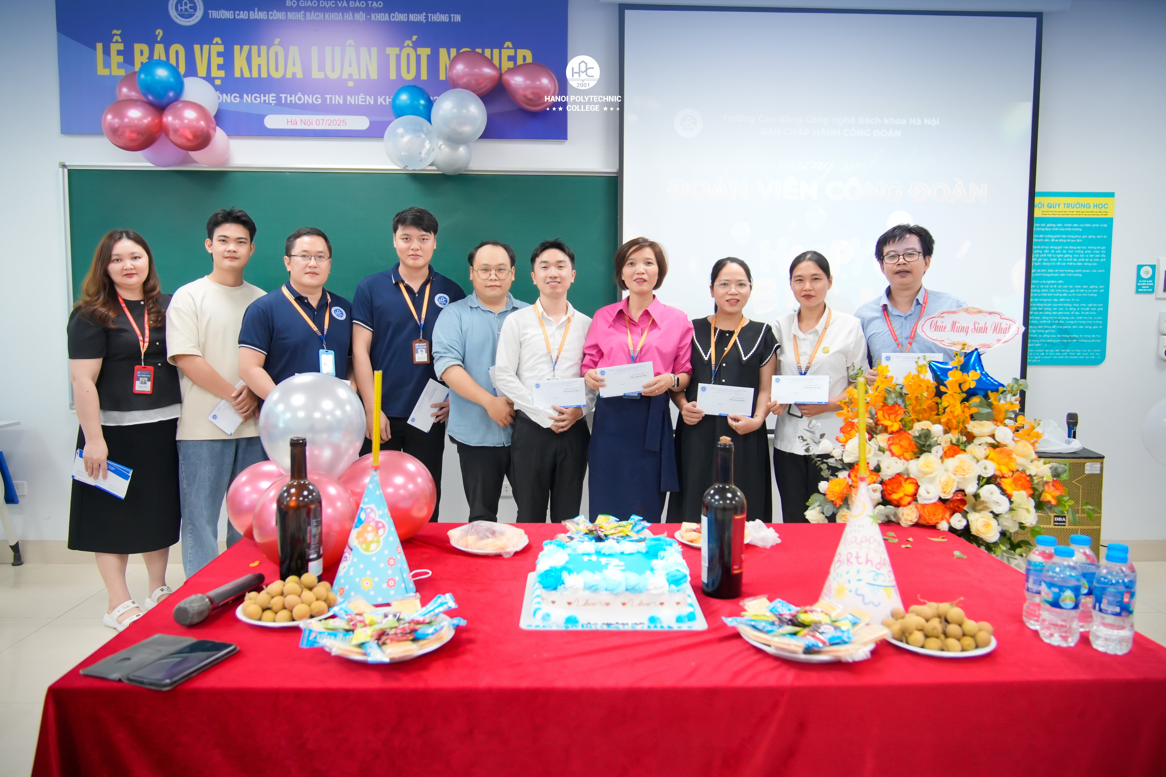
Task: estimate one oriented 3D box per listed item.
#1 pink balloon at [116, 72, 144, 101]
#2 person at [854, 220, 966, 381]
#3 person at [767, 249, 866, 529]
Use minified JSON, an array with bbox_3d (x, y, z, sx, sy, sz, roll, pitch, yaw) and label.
[{"bbox_3d":[-2.130,-1.413,3.876,0.184,0.197,0.191,0,5,0],"label":"pink balloon"},{"bbox_3d":[1.373,0.152,3.446,0.500,1.676,0.380,3,6,28],"label":"person"},{"bbox_3d":[0.988,0.203,3.461,0.440,1.565,0.360,2,5,22],"label":"person"}]

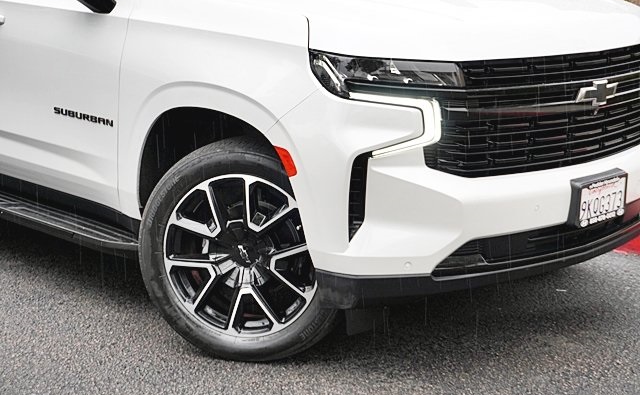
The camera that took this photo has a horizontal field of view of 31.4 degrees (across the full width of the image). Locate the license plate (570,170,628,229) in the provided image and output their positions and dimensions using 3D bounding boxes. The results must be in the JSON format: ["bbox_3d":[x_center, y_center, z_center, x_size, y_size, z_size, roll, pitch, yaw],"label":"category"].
[{"bbox_3d":[1.020,0.009,4.156,0.315,0.165,0.042,-11,17,-44],"label":"license plate"}]

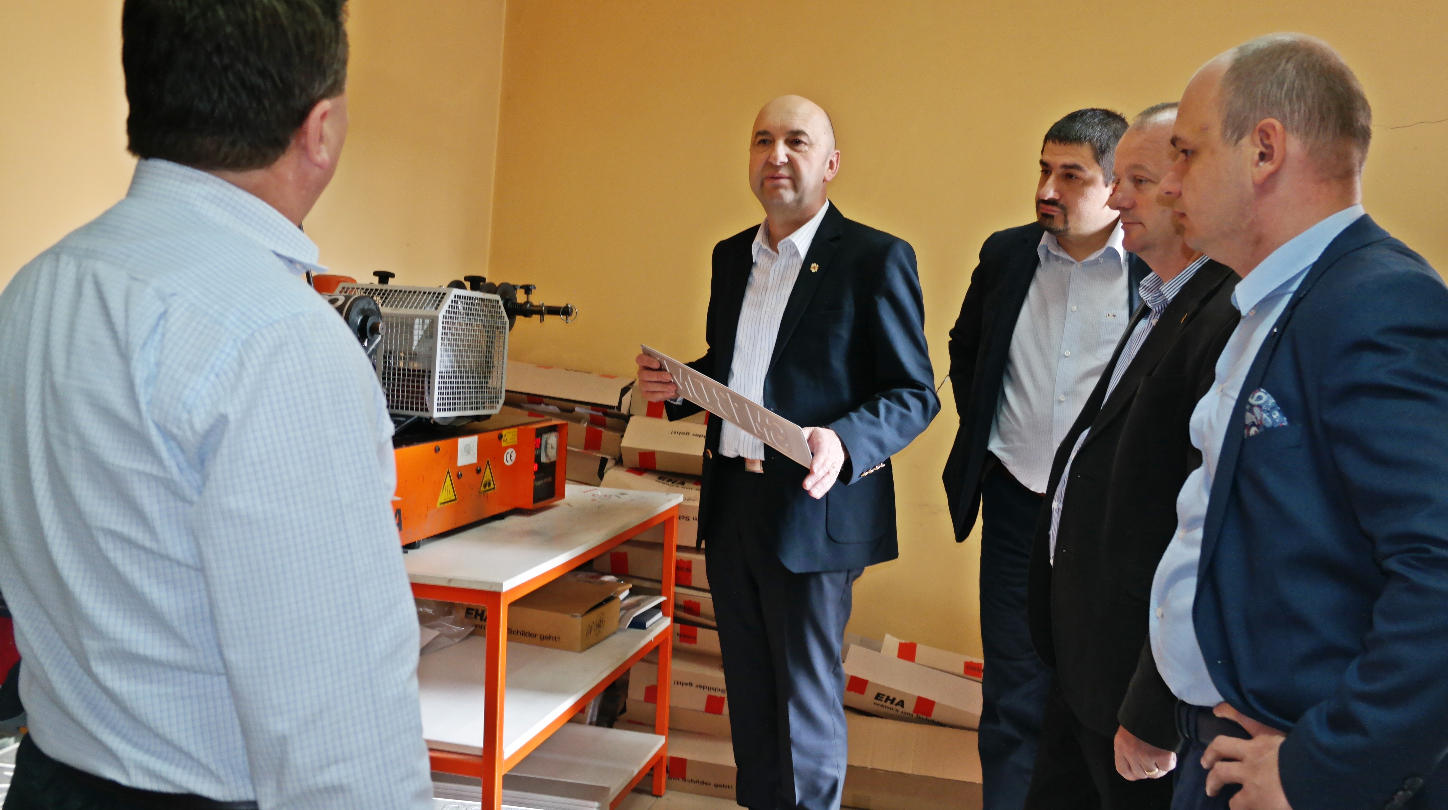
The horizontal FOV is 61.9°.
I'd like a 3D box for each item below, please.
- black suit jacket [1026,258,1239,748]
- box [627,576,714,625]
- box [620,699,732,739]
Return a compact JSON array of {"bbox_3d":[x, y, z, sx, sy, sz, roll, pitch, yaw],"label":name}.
[{"bbox_3d":[0.717,0.154,2.000,0.320,0.770,0.480,-1,6,-33],"label":"black suit jacket"},{"bbox_3d":[-0.043,0.569,3.470,0.500,0.080,0.220,6,6,17],"label":"box"},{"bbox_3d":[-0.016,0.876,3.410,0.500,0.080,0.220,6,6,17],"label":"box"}]

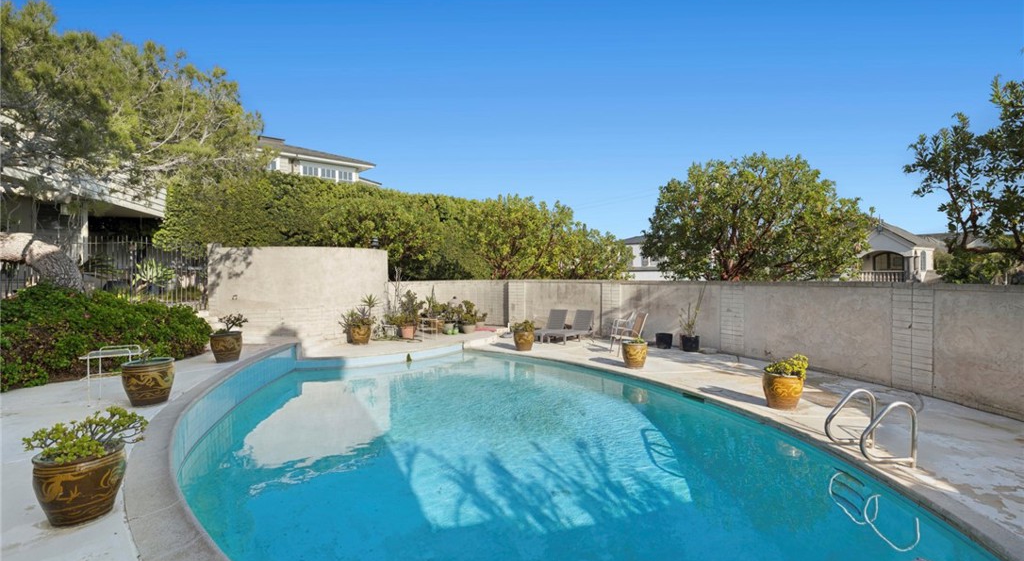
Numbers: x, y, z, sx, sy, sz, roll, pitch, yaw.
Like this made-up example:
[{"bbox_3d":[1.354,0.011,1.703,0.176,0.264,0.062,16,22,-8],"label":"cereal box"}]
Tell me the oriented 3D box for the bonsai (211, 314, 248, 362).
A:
[{"bbox_3d":[-4.480,0.930,7.230,0.500,0.740,0.480,0,0,-32],"label":"bonsai"}]

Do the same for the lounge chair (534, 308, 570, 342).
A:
[{"bbox_3d":[0.990,1.270,12.950,0.650,0.800,1.900,0,0,33],"label":"lounge chair"}]

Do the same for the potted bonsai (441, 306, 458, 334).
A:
[{"bbox_3d":[-1.790,1.110,13.050,0.530,0.820,0.510,0,0,-8],"label":"potted bonsai"}]

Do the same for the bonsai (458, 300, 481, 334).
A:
[{"bbox_3d":[-1.220,1.040,13.050,0.620,0.920,0.580,0,0,-5],"label":"bonsai"}]

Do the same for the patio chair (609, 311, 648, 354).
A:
[{"bbox_3d":[2.620,1.210,10.220,0.680,0.930,0.620,0,0,-7],"label":"patio chair"}]

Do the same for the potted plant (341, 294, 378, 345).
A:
[{"bbox_3d":[-3.650,0.950,10.950,0.820,1.140,0.780,0,0,-18],"label":"potted plant"}]

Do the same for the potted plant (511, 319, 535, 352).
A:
[{"bbox_3d":[0.250,1.310,10.800,0.540,0.740,0.520,0,0,1],"label":"potted plant"}]

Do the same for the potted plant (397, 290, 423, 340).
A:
[{"bbox_3d":[-2.690,0.910,11.900,0.660,1.230,0.620,0,0,-13],"label":"potted plant"}]

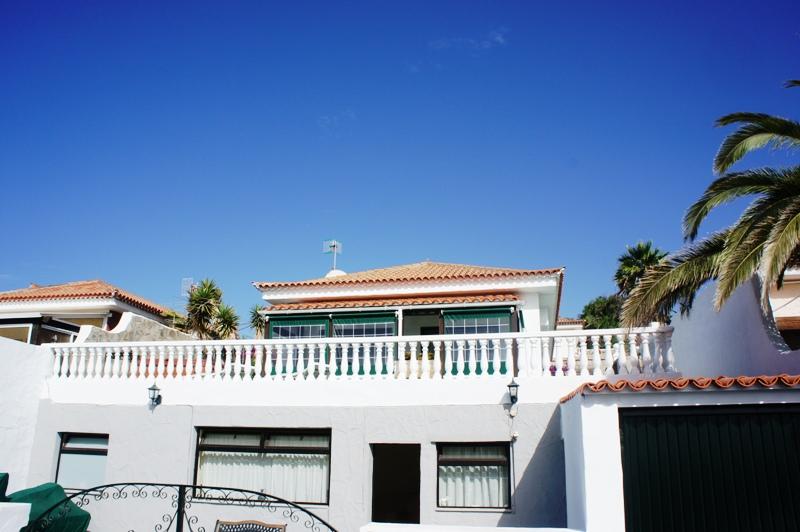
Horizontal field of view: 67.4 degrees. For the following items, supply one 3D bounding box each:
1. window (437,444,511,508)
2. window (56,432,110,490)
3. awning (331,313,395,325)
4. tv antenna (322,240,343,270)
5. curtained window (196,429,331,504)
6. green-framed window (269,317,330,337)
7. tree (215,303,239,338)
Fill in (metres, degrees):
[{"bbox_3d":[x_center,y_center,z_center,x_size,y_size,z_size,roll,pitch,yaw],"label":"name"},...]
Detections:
[{"bbox_3d":[1.244,3.523,10.112,1.256,1.066,0.140,-3,-13,13],"label":"window"},{"bbox_3d":[-6.257,3.888,11.853,1.119,1.109,0.140,-3,-13,13],"label":"window"},{"bbox_3d":[-0.975,1.345,15.591,1.719,0.329,0.350,-3,-13,13],"label":"awning"},{"bbox_3d":[-2.163,-0.354,19.389,0.620,0.980,0.550,-8,-15,30],"label":"tv antenna"},{"bbox_3d":[-2.538,3.659,11.001,2.703,1.309,0.140,-3,-13,13],"label":"curtained window"},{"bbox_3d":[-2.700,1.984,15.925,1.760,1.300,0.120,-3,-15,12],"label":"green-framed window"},{"bbox_3d":[-4.978,1.881,17.107,0.713,1.700,0.713,-3,-13,13],"label":"tree"}]

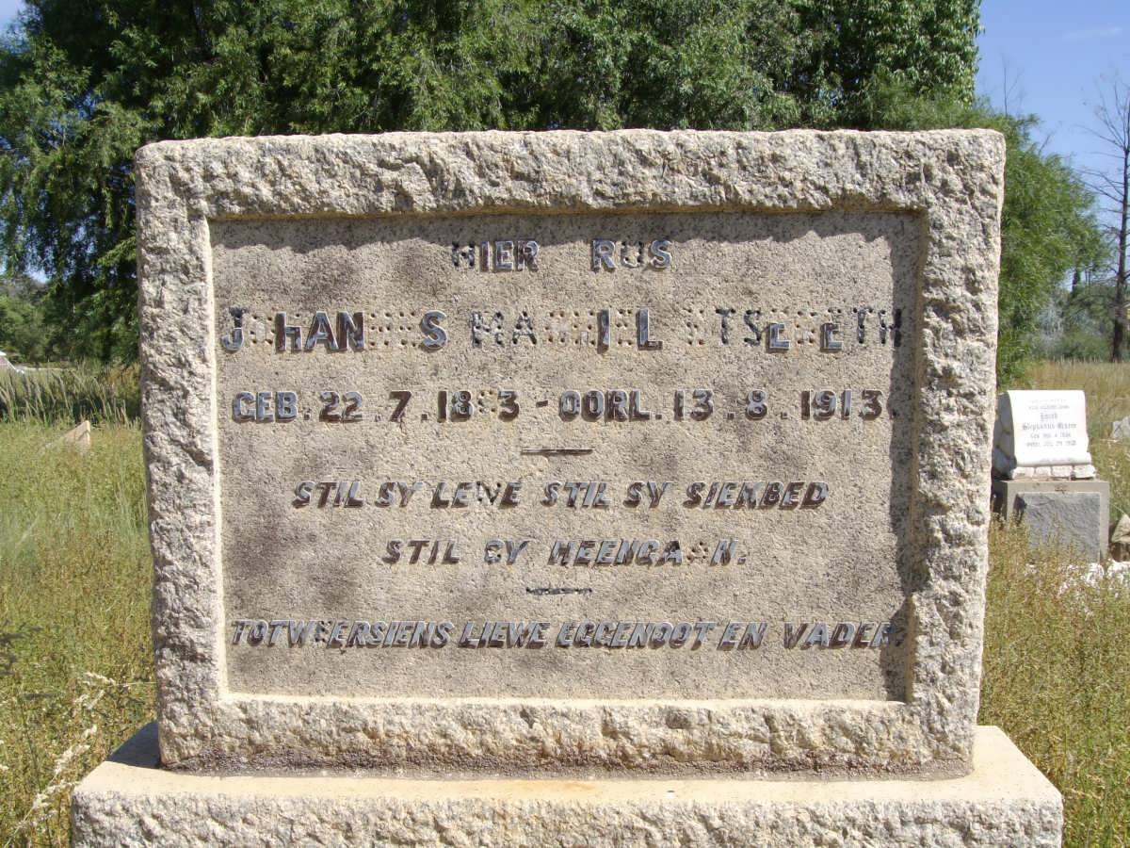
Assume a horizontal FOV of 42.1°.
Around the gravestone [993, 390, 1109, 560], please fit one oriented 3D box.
[{"bbox_3d":[2.766,0.302,8.440,0.570,0.988,0.430,0,3,0],"label":"gravestone"}]

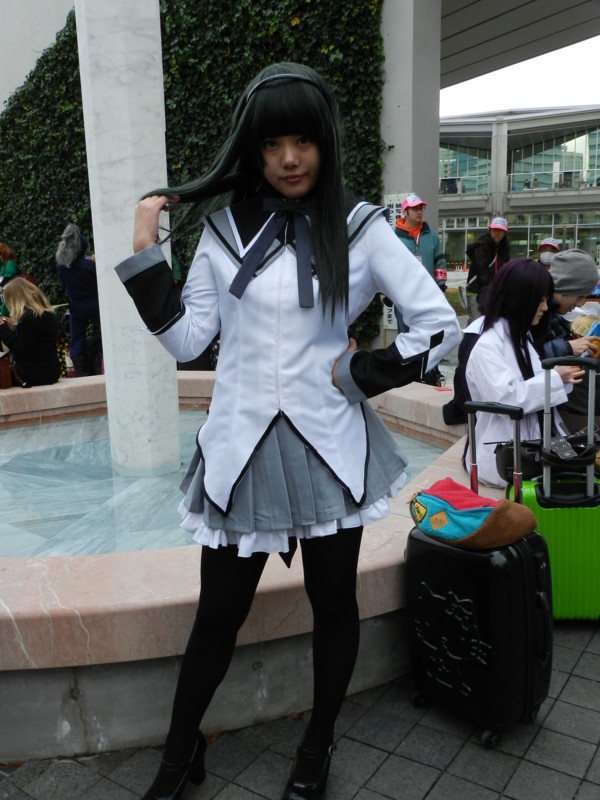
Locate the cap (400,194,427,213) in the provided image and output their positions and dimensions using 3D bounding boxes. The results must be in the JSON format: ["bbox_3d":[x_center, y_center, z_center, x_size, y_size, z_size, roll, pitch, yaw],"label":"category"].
[{"bbox_3d":[0.991,-1.705,6.400,0.180,0.140,0.250,-12,15,-42],"label":"cap"}]

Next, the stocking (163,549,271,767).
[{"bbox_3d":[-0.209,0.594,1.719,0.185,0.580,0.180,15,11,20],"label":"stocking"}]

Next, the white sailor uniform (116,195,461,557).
[{"bbox_3d":[-0.001,-0.047,1.605,0.730,0.780,0.360,0,11,7],"label":"white sailor uniform"}]

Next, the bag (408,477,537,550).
[{"bbox_3d":[0.476,0.308,1.983,0.330,0.140,0.180,2,12,19],"label":"bag"}]

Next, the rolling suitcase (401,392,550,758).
[{"bbox_3d":[0.489,0.465,2.026,0.225,0.890,0.335,-10,14,-36],"label":"rolling suitcase"}]

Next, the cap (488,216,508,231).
[{"bbox_3d":[1.879,-1.661,7.000,0.180,0.140,0.250,-1,11,1],"label":"cap"}]

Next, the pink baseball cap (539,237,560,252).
[{"bbox_3d":[2.362,-1.467,7.000,0.180,0.140,0.250,-1,11,3],"label":"pink baseball cap"}]

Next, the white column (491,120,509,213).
[{"bbox_3d":[14.531,-17.051,54.000,1.250,6.900,1.250,1,11,15],"label":"white column"}]

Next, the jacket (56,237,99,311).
[{"bbox_3d":[-1.998,-1.137,6.700,0.440,0.670,0.300,4,12,26],"label":"jacket"}]

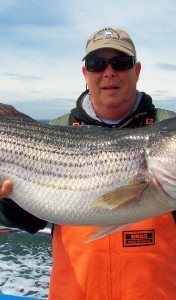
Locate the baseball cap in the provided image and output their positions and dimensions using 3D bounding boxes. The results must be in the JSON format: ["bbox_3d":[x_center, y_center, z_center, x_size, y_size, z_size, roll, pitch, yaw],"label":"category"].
[{"bbox_3d":[0.069,-0.343,1.360,0.172,0.142,0.262,-1,5,7],"label":"baseball cap"}]

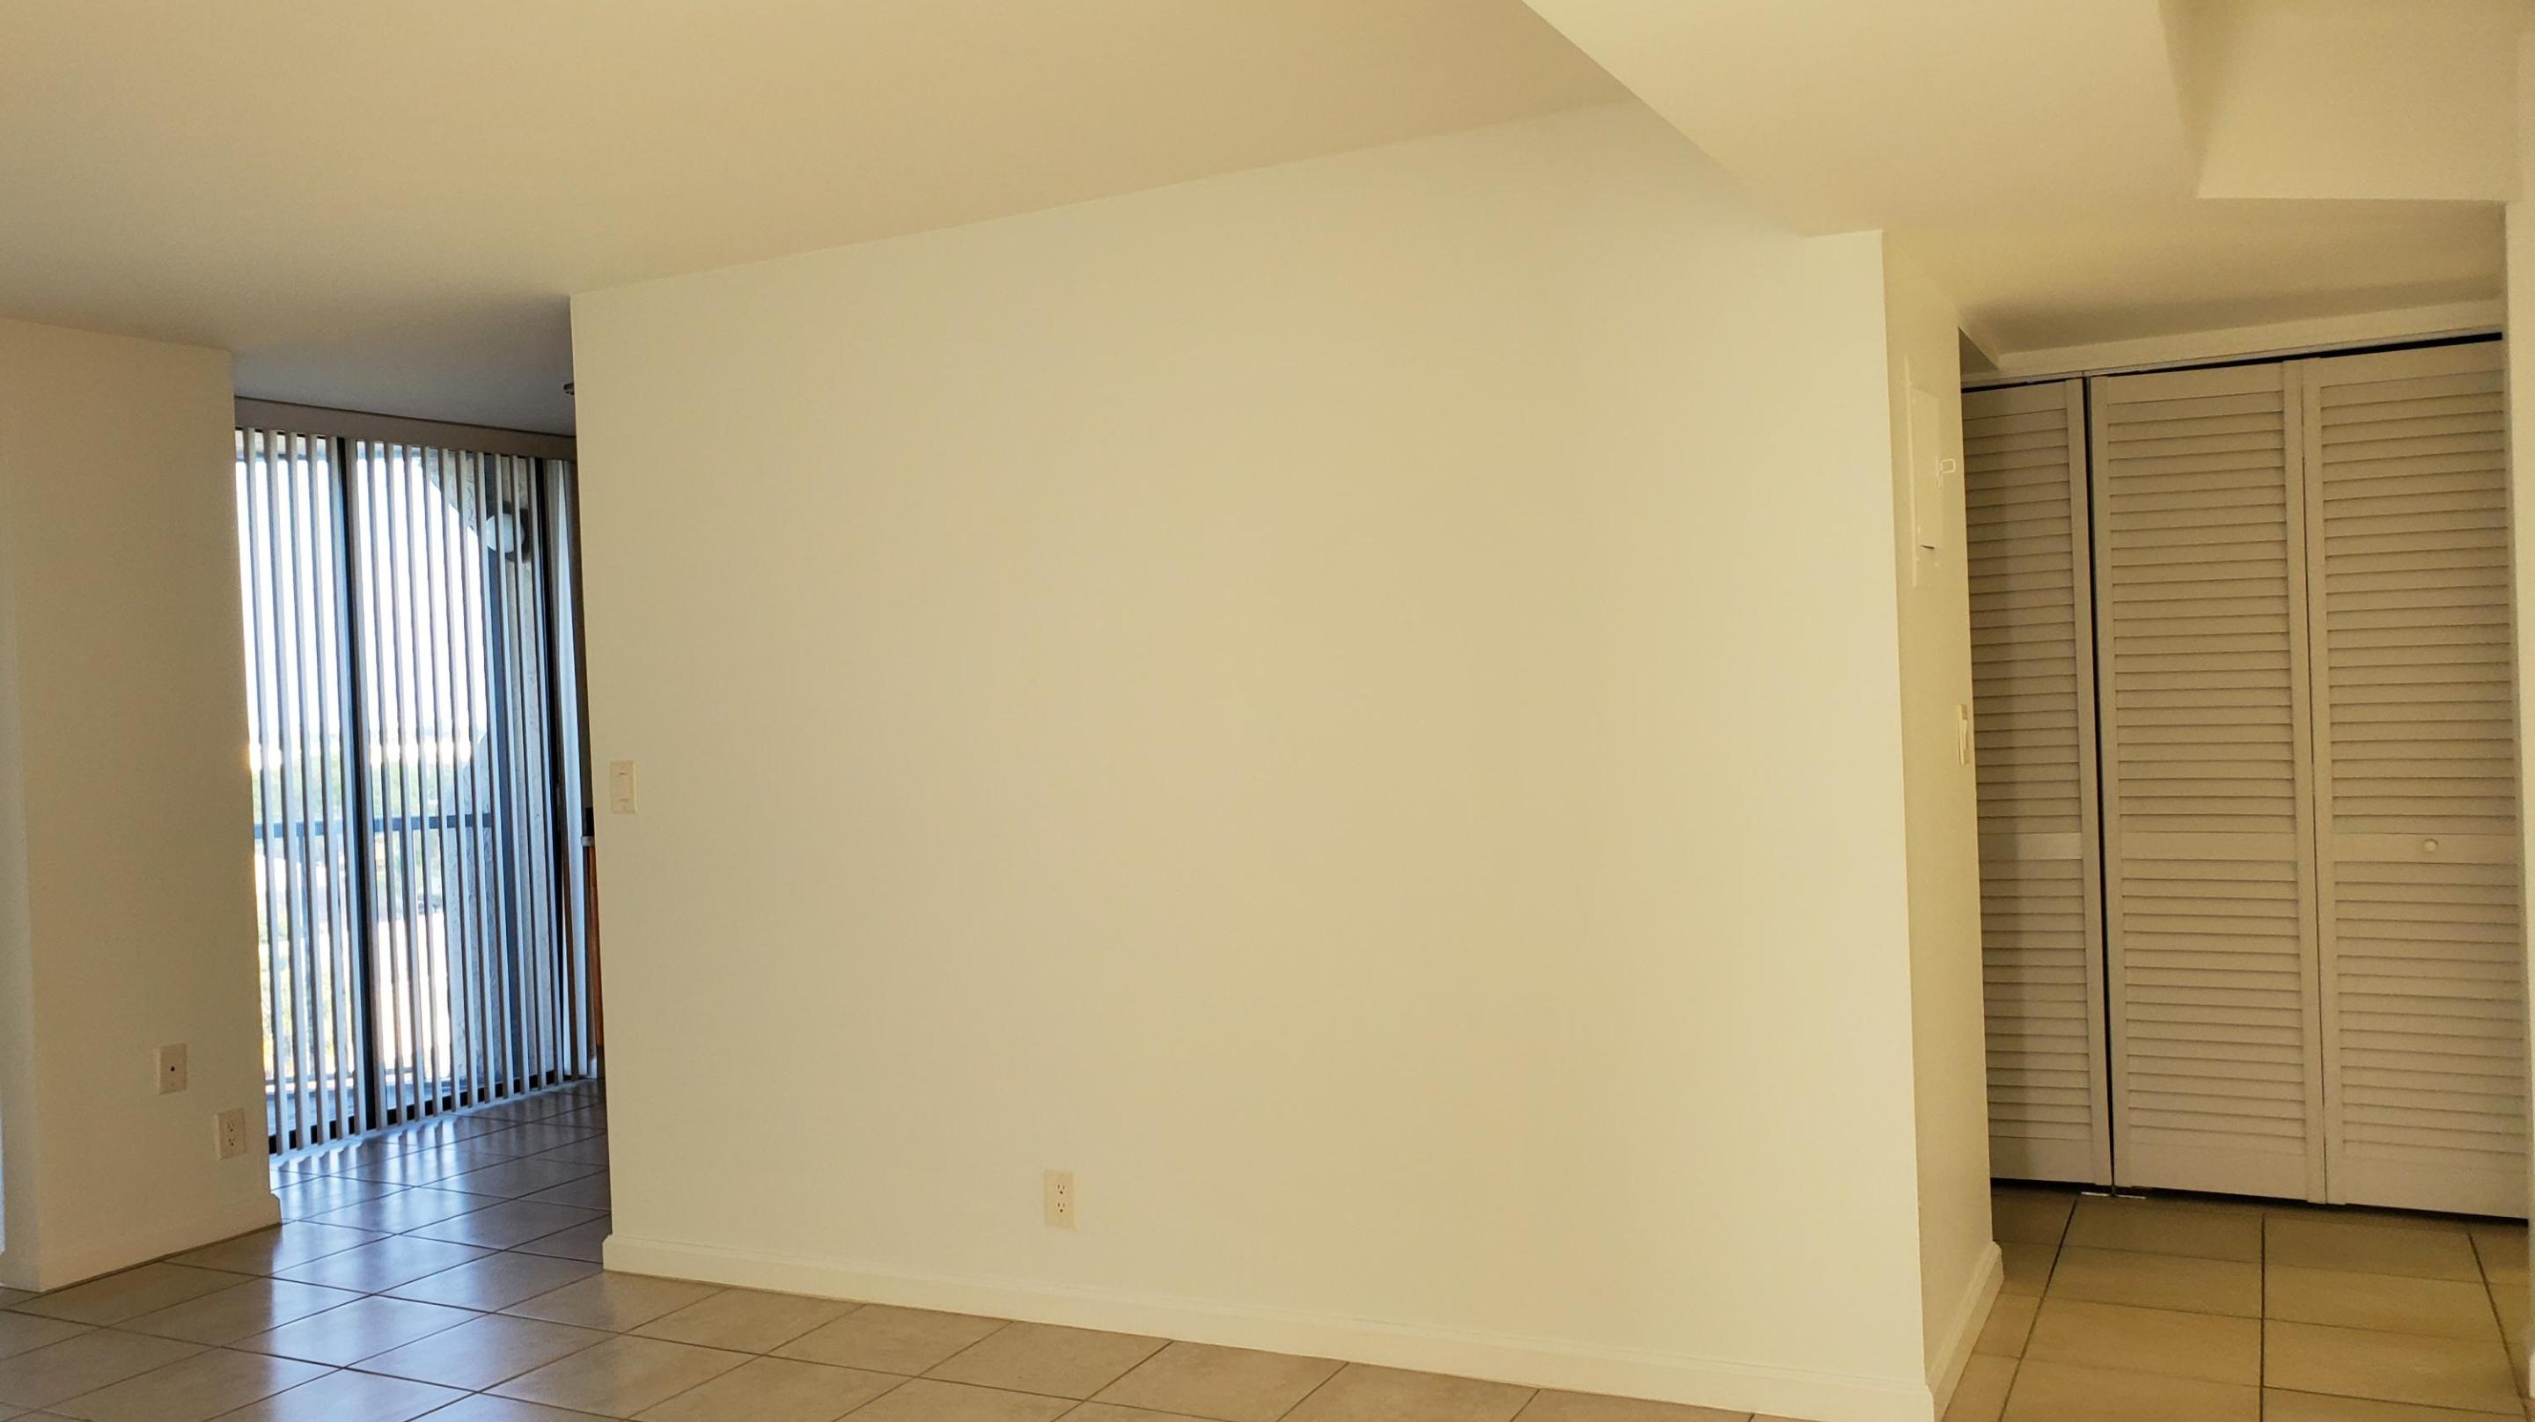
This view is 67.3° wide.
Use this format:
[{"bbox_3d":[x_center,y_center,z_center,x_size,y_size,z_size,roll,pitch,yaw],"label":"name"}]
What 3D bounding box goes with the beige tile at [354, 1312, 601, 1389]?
[{"bbox_3d":[-1.734,1.421,4.220,0.407,0.011,0.395,-2,0,27],"label":"beige tile"}]

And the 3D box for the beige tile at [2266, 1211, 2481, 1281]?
[{"bbox_3d":[2.515,1.237,4.358,0.403,0.010,0.403,-2,0,27],"label":"beige tile"}]

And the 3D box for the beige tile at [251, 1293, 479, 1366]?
[{"bbox_3d":[-2.063,1.413,4.327,0.400,0.010,0.392,-2,0,27],"label":"beige tile"}]

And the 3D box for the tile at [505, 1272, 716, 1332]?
[{"bbox_3d":[-1.527,1.388,4.463,0.400,0.010,0.344,-2,0,27],"label":"tile"}]

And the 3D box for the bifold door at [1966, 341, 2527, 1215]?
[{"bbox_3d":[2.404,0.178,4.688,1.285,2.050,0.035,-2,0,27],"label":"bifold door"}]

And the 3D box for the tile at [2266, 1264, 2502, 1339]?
[{"bbox_3d":[2.331,1.246,4.001,0.403,0.010,0.403,-2,0,27],"label":"tile"}]

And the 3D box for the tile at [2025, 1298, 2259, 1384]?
[{"bbox_3d":[1.732,1.254,3.771,0.402,0.012,0.402,-2,0,27],"label":"tile"}]

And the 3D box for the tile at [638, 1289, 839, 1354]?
[{"bbox_3d":[-1.192,1.395,4.380,0.407,0.011,0.375,-2,0,27],"label":"tile"}]

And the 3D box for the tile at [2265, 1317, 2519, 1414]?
[{"bbox_3d":[2.095,1.238,3.586,0.402,0.012,0.402,-2,0,27],"label":"tile"}]

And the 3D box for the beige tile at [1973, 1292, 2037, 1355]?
[{"bbox_3d":[1.536,1.277,3.944,0.095,0.010,0.403,-2,0,27],"label":"beige tile"}]

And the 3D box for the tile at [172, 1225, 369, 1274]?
[{"bbox_3d":[-2.614,1.433,5.055,0.403,0.010,0.403,-2,0,27],"label":"tile"}]

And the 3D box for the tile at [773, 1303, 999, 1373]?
[{"bbox_3d":[-0.825,1.379,4.194,0.407,0.011,0.375,-2,0,27],"label":"tile"}]

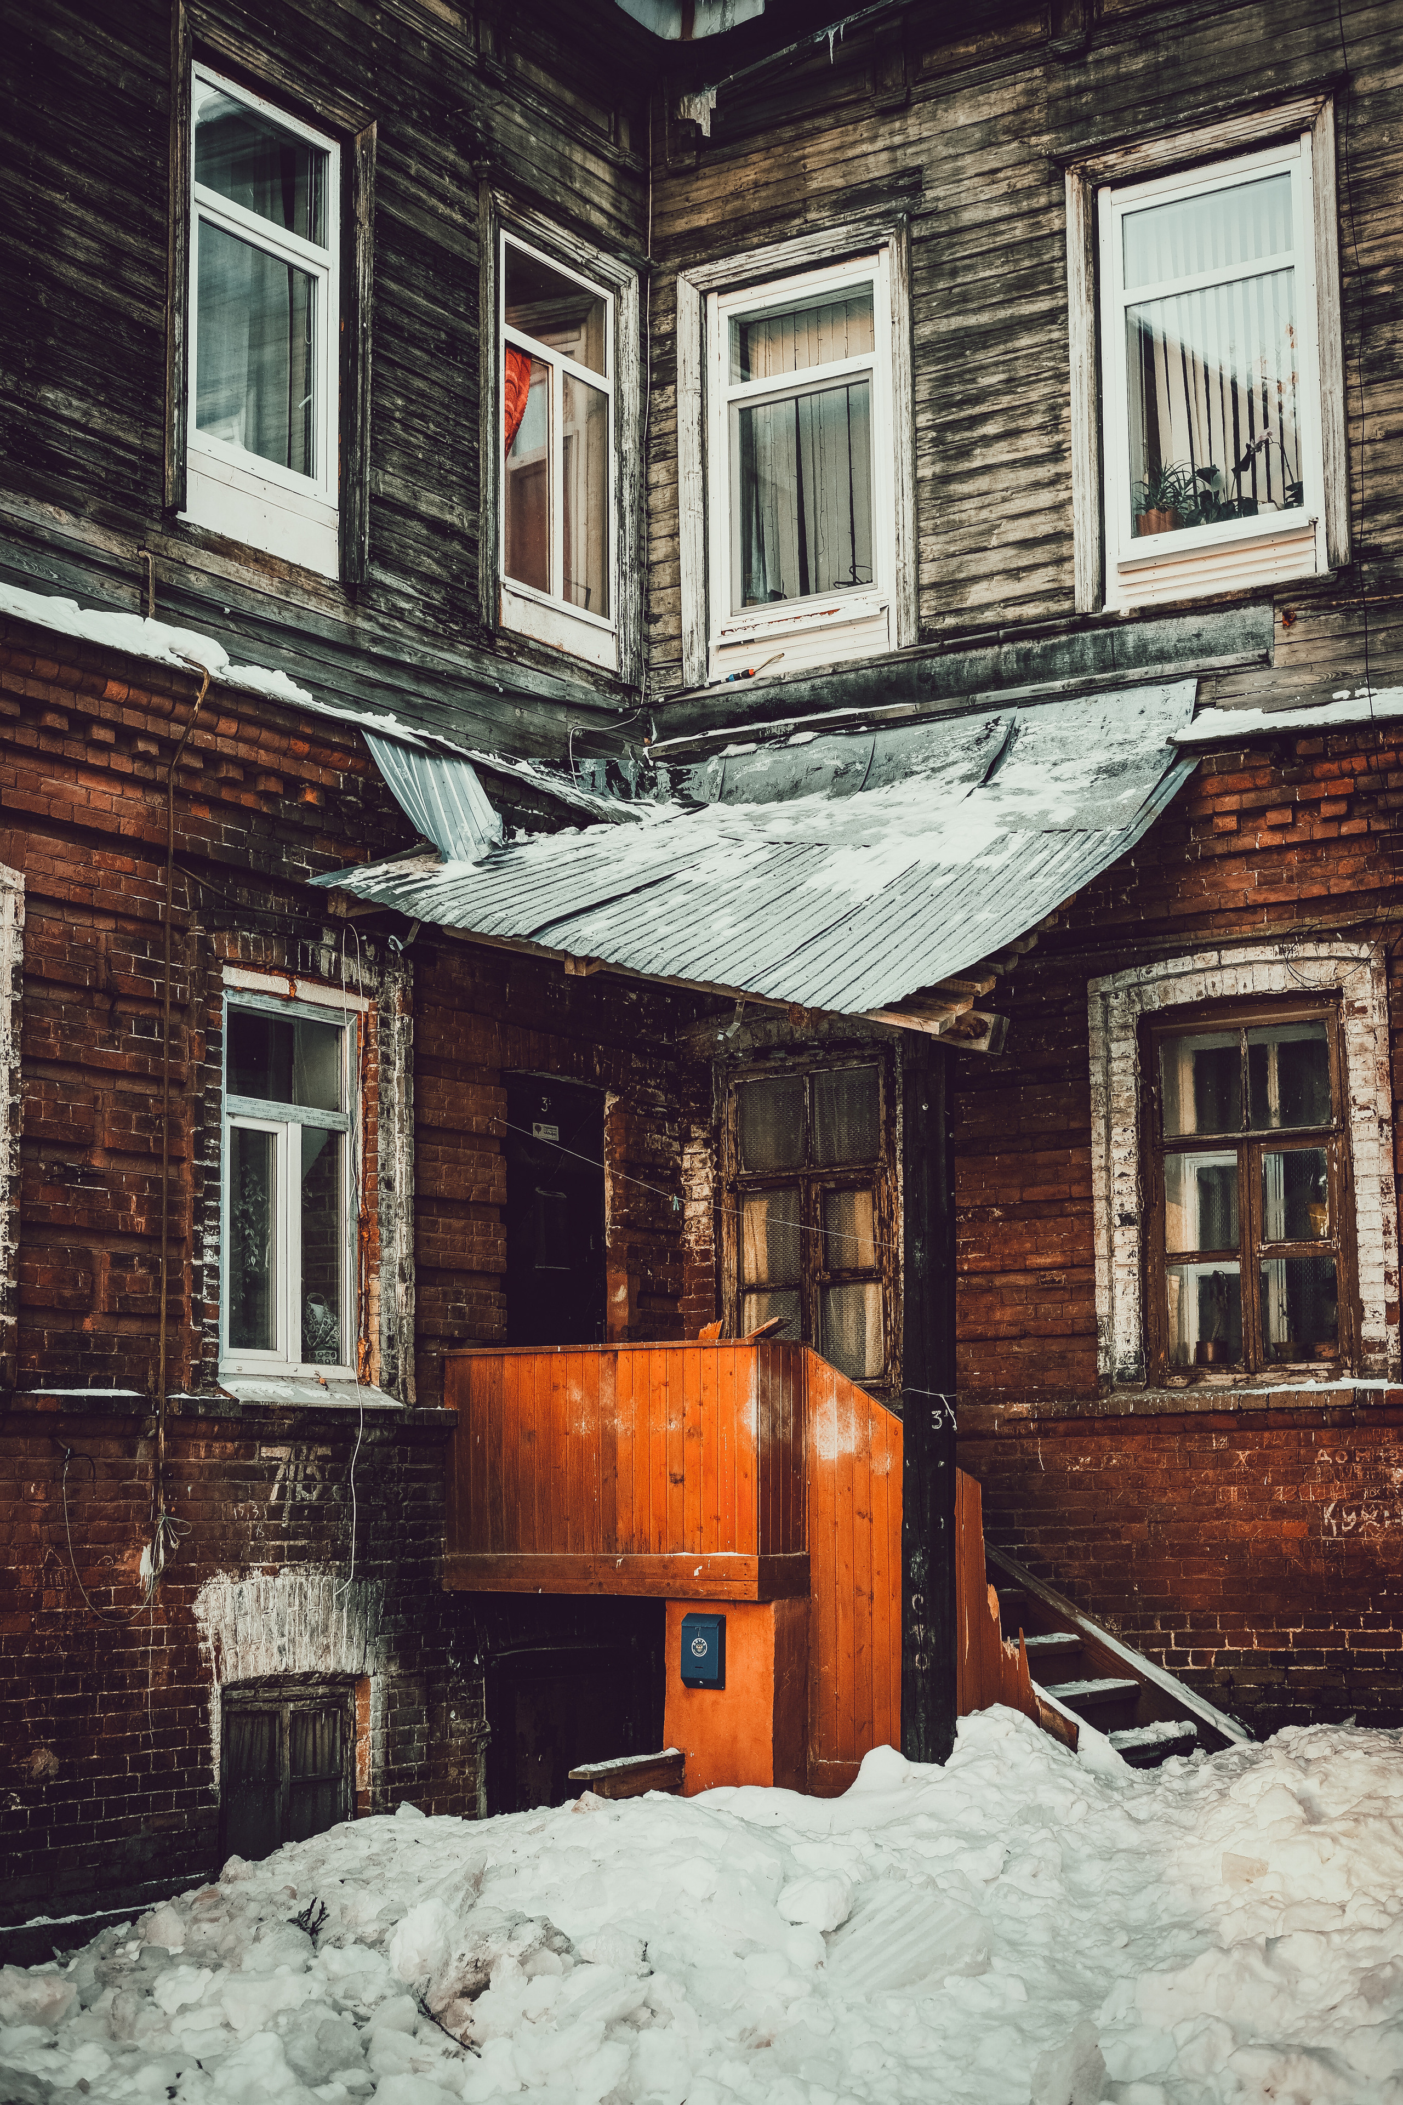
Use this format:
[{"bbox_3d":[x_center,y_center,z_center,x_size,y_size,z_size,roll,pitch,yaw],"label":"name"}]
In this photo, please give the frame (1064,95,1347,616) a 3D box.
[{"bbox_3d":[2.396,-3.271,14.710,1.355,2.285,0.150,-6,-10,32],"label":"frame"}]

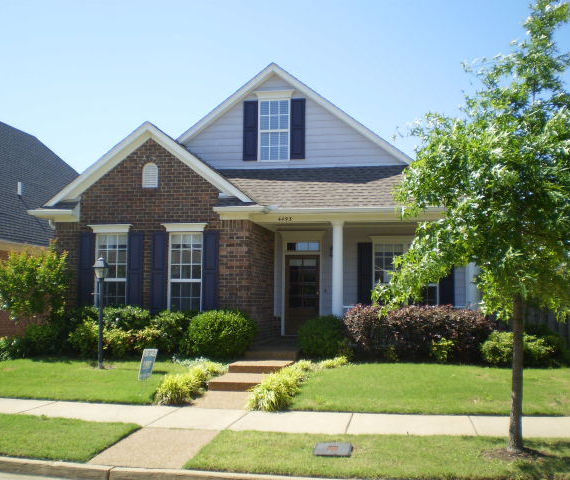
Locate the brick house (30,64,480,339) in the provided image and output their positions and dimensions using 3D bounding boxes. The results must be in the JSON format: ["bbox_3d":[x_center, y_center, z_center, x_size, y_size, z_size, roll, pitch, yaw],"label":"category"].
[{"bbox_3d":[0.183,-0.646,19.803,9.900,7.200,12.000,0,-5,10],"label":"brick house"}]

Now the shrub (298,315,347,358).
[{"bbox_3d":[0.766,1.990,13.672,1.000,0.900,0.950,0,-5,9],"label":"shrub"}]

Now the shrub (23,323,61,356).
[{"bbox_3d":[-5.120,2.077,14.050,0.764,0.666,0.750,0,-5,10],"label":"shrub"}]

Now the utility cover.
[{"bbox_3d":[0.489,2.116,6.716,0.370,0.045,0.470,0,-5,10],"label":"utility cover"}]

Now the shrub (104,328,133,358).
[{"bbox_3d":[-3.428,2.127,13.697,0.600,0.620,0.580,0,-5,9],"label":"shrub"}]

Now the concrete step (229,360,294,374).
[{"bbox_3d":[-0.489,2.683,13.977,1.160,0.145,1.050,0,-5,9],"label":"concrete step"}]

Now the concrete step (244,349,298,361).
[{"bbox_3d":[-0.246,2.590,14.963,1.150,0.175,0.950,0,-5,9],"label":"concrete step"}]

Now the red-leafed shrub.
[{"bbox_3d":[2.593,1.800,12.785,2.937,1.117,1.100,0,-5,10],"label":"red-leafed shrub"}]

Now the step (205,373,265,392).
[{"bbox_3d":[-0.710,2.710,12.668,1.130,0.155,1.500,0,-5,9],"label":"step"}]

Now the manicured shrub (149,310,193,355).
[{"bbox_3d":[-2.347,1.926,13.822,0.900,0.920,0.850,0,-5,9],"label":"manicured shrub"}]

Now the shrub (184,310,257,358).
[{"bbox_3d":[-1.296,1.875,13.302,1.480,0.927,1.350,0,-5,10],"label":"shrub"}]

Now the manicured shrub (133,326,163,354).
[{"bbox_3d":[-2.809,2.083,13.707,0.600,0.620,0.580,0,-5,9],"label":"manicured shrub"}]

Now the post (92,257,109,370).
[{"bbox_3d":[-3.549,1.401,12.866,0.280,2.170,0.280,0,-5,9],"label":"post"}]

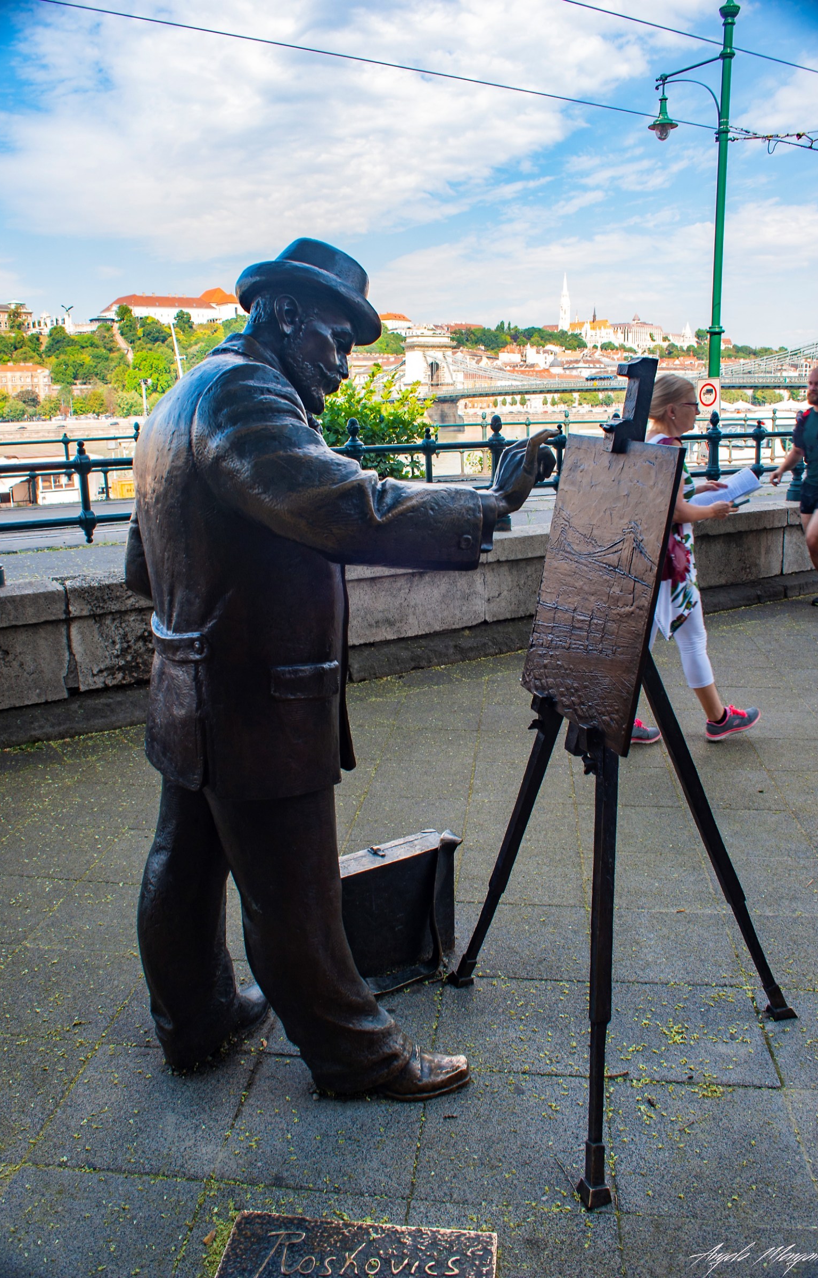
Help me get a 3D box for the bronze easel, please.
[{"bbox_3d":[0.589,0.212,2.247,0.790,1.630,0.840,-5,14,-16],"label":"bronze easel"}]

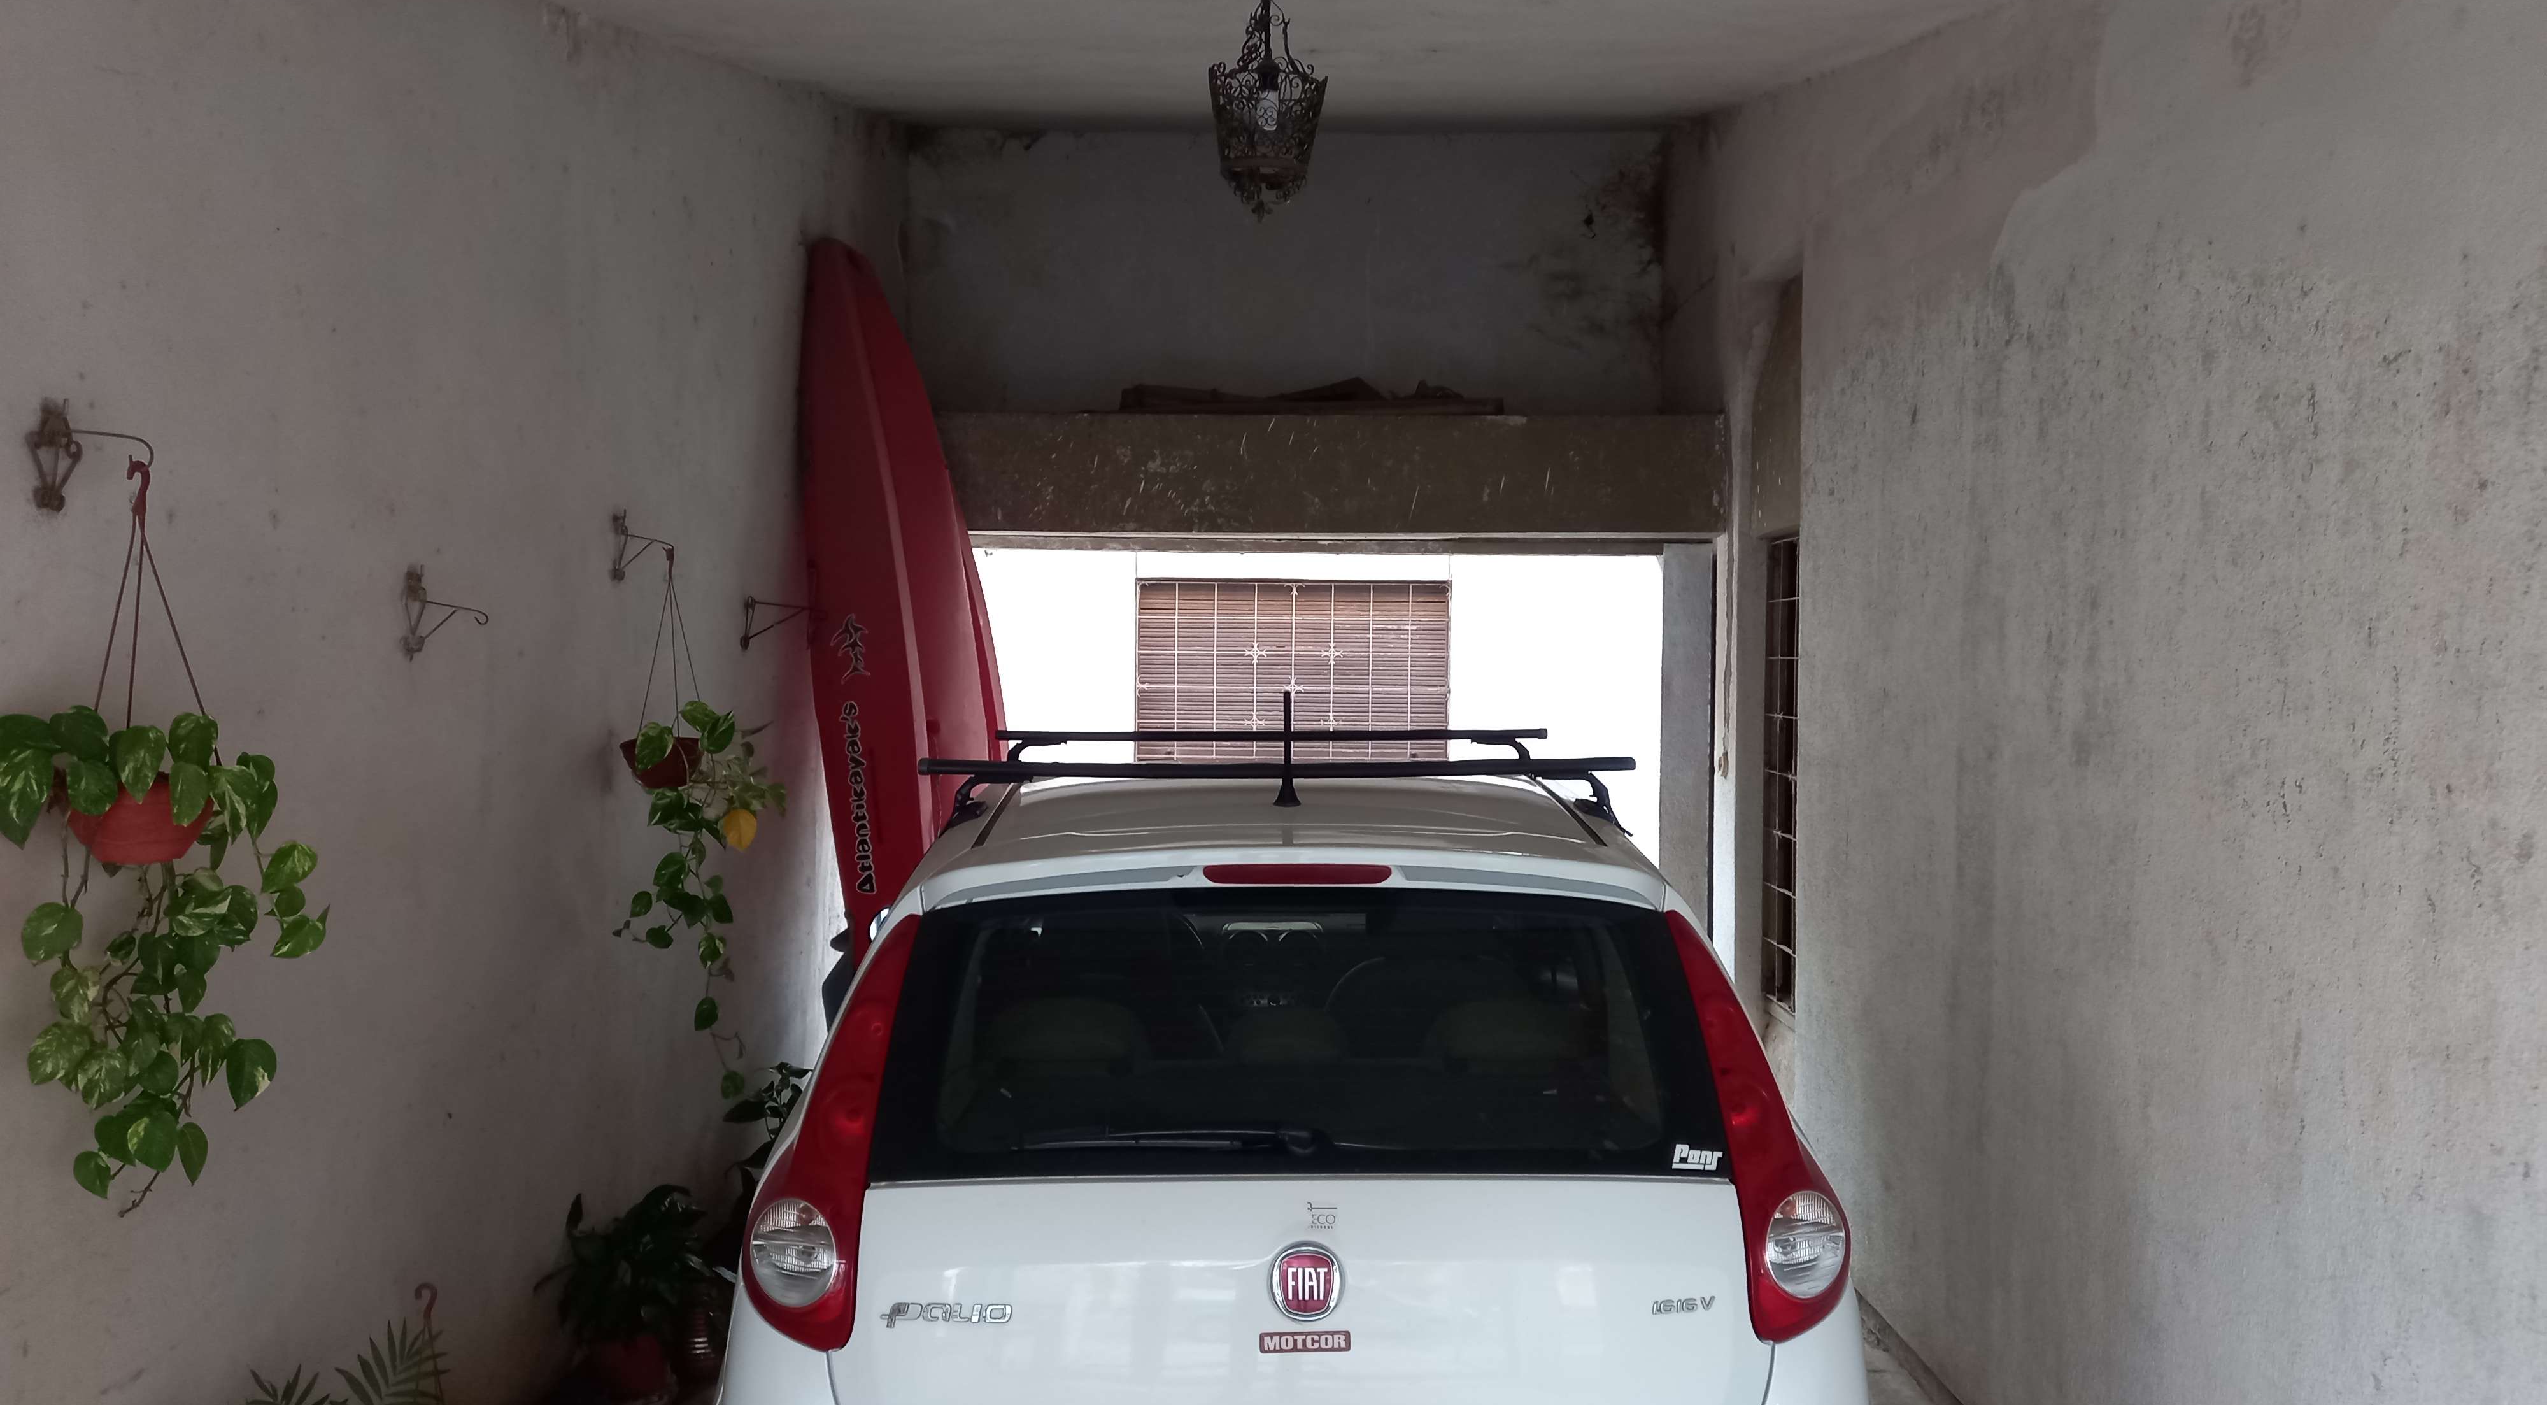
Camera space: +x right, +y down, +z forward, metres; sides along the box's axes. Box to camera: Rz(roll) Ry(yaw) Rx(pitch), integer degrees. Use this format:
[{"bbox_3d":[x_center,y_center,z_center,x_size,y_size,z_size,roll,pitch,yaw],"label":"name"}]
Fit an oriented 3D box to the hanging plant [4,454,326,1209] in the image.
[{"bbox_3d":[-1.512,0.180,2.508,0.390,1.031,0.380,0,2,0],"label":"hanging plant"}]

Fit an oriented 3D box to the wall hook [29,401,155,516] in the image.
[{"bbox_3d":[-1.610,-0.340,2.539,0.160,0.160,0.065,0,2,2],"label":"wall hook"}]

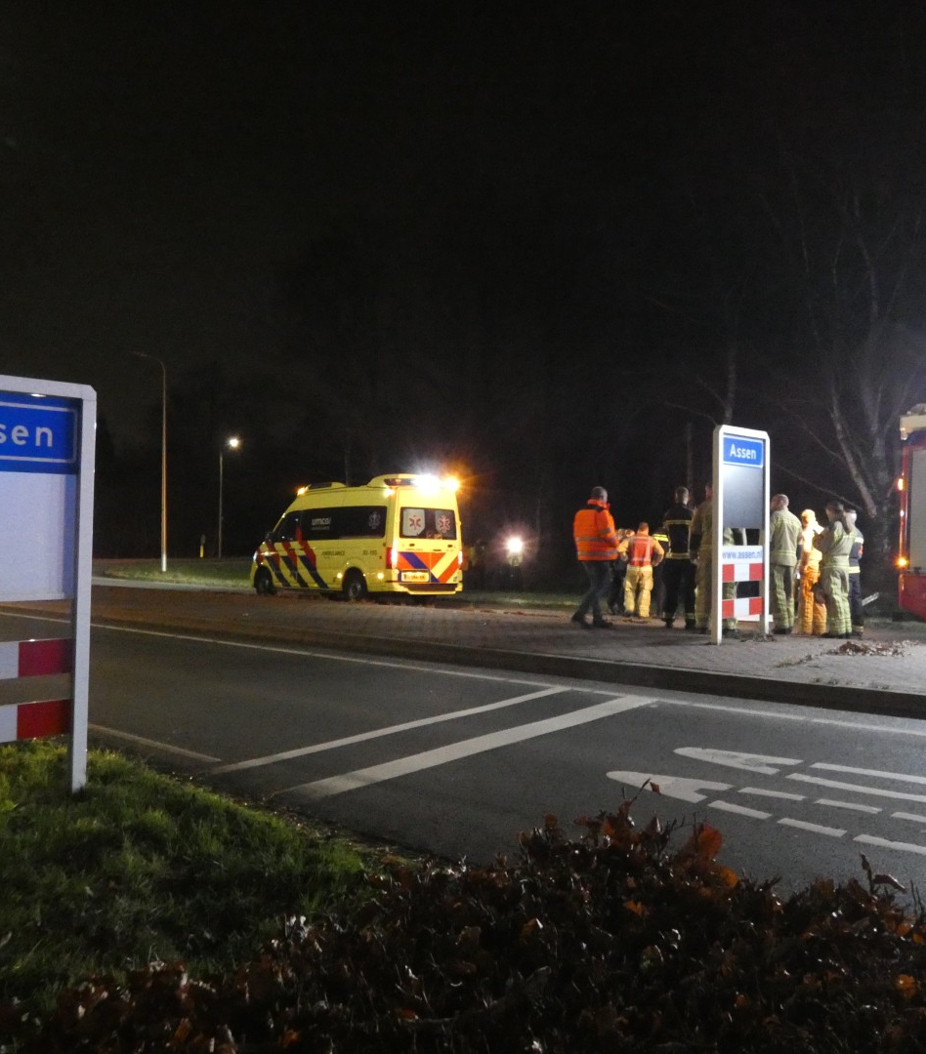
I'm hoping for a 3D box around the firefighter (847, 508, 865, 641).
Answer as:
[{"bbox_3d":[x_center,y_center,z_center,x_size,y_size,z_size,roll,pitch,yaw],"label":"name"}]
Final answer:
[{"bbox_3d":[5.124,0.616,13.400,0.520,1.700,0.420,1,0,-34],"label":"firefighter"}]

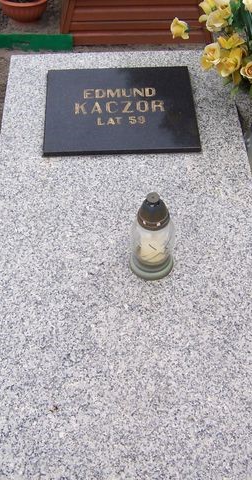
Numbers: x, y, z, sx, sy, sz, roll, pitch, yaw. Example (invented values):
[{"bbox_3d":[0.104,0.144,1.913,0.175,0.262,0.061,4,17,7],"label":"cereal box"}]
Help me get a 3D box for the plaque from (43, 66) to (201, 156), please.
[{"bbox_3d":[-0.016,-0.371,1.728,0.420,0.017,0.336,-2,54,-1],"label":"plaque"}]

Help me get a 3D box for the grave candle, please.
[{"bbox_3d":[0.060,-0.015,1.329,0.100,0.234,0.100,-2,54,-1],"label":"grave candle"}]

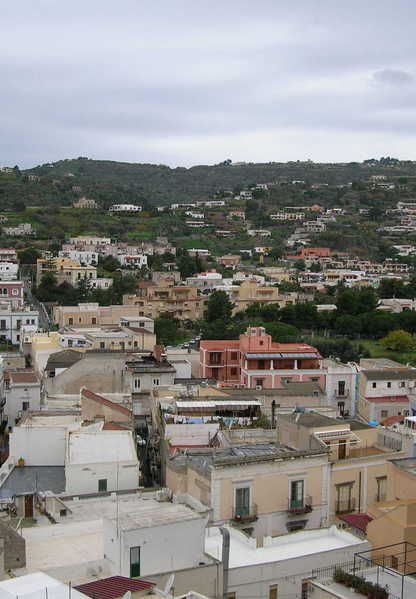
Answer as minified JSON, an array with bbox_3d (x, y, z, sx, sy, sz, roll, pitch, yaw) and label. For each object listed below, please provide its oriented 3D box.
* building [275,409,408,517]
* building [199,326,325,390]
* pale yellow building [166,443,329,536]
[{"bbox_3d":[12.850,17.600,83.730,8.700,10.000,11.000,-1,5,-25],"label":"building"},{"bbox_3d":[10.220,11.400,170.840,24.200,11.200,16.000,0,5,-7],"label":"building"},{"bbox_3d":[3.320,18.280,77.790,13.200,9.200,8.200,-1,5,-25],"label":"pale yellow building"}]

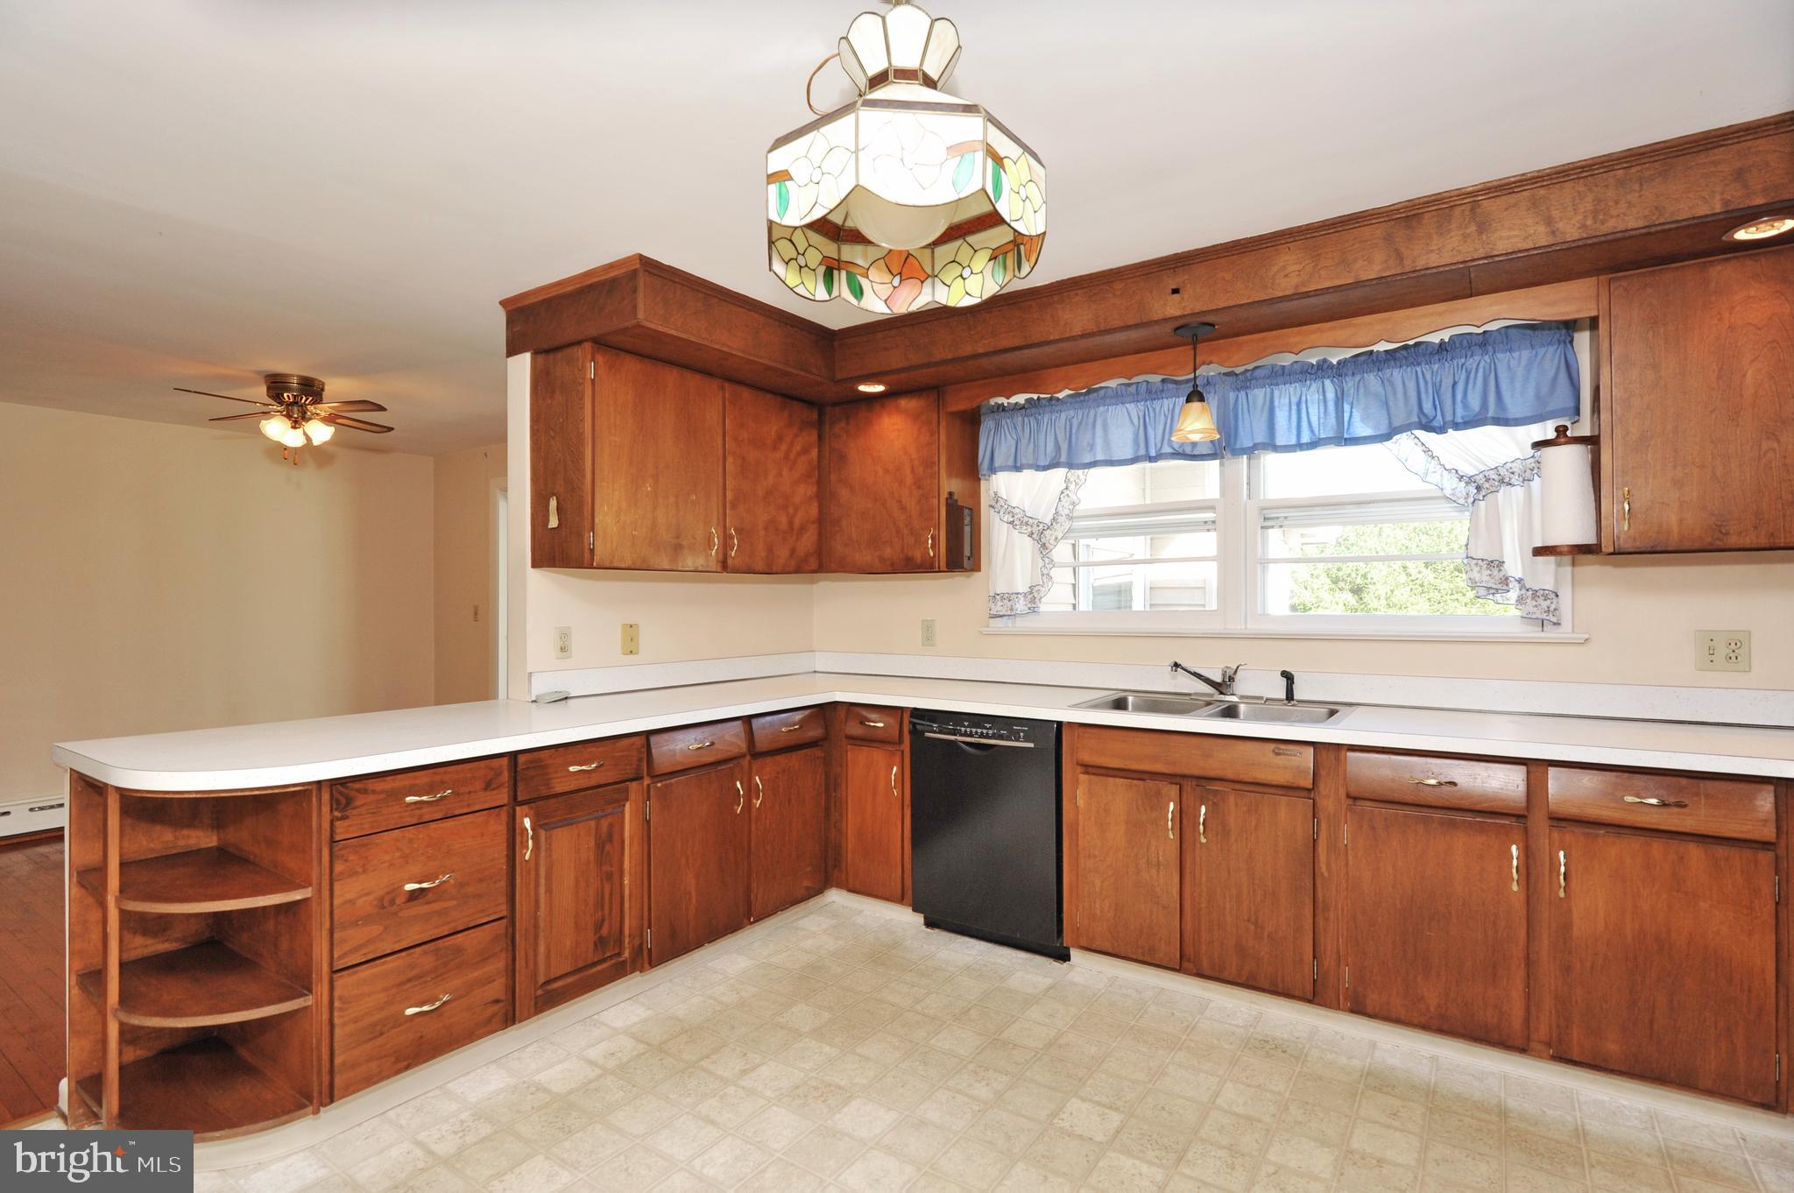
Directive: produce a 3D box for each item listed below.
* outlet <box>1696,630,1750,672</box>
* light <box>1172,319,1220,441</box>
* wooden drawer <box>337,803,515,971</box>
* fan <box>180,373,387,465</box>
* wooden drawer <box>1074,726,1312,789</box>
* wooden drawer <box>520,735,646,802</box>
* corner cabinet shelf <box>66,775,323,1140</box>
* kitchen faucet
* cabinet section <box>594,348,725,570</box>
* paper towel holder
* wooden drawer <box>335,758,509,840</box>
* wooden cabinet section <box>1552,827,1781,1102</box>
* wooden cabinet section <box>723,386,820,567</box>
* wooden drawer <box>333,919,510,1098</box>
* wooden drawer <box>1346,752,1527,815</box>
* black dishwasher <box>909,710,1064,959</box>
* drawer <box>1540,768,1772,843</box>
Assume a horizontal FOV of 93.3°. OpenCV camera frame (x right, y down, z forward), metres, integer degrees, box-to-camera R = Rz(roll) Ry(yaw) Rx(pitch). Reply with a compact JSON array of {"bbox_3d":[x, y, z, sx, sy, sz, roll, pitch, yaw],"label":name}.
[{"bbox_3d":[2.473,0.165,2.531,0.119,0.123,0.010,0,-1,33],"label":"outlet"},{"bbox_3d":[1.003,-0.708,2.842,0.165,0.370,0.165,0,-1,35],"label":"light"},{"bbox_3d":[-1.350,0.725,2.251,0.400,0.301,0.431,0,-1,33],"label":"wooden drawer"},{"bbox_3d":[-2.926,-0.862,4.113,1.050,0.410,1.050,0,-1,35],"label":"fan"},{"bbox_3d":[1.030,0.519,2.871,0.740,0.133,0.360,0,-1,33],"label":"wooden drawer"},{"bbox_3d":[-1.094,0.512,2.639,0.400,0.130,0.437,0,-1,33],"label":"wooden drawer"},{"bbox_3d":[-1.652,0.823,1.981,0.620,0.813,0.325,0,-1,33],"label":"corner cabinet shelf"},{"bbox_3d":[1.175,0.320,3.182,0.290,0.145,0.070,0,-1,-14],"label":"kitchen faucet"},{"bbox_3d":[-0.991,-0.487,3.236,0.310,0.766,0.598,-1,-1,35],"label":"cabinet section"},{"bbox_3d":[2.033,-0.322,2.583,0.154,0.398,0.146,0,-1,35],"label":"paper towel holder"},{"bbox_3d":[-1.349,0.508,2.254,0.400,0.133,0.431,0,-1,33],"label":"wooden drawer"},{"bbox_3d":[1.962,0.872,2.231,0.403,0.573,0.500,-1,-1,35],"label":"wooden cabinet section"},{"bbox_3d":[-0.650,-0.482,3.728,0.310,0.766,0.583,-1,-1,35],"label":"wooden cabinet section"},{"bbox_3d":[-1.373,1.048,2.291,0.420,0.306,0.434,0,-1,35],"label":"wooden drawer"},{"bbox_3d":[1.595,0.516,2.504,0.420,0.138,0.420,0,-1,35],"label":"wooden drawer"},{"bbox_3d":[0.470,0.869,3.349,0.591,0.860,0.600,0,-1,33],"label":"black dishwasher"},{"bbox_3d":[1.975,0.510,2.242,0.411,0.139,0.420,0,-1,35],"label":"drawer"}]

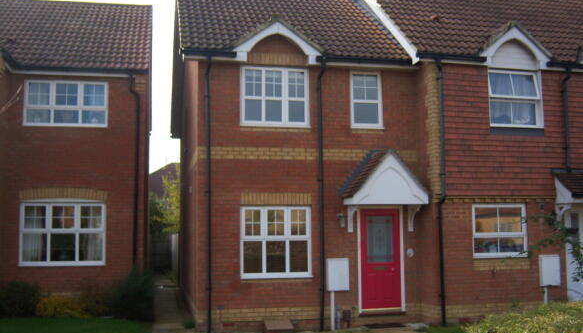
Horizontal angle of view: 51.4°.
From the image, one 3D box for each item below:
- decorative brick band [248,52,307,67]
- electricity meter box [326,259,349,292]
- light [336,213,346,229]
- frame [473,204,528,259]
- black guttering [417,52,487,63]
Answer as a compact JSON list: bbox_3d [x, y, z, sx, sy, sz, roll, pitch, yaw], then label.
[{"bbox_3d":[-0.250,-2.028,11.453,1.160,0.245,0.100,1,-5,-11],"label":"decorative brick band"},{"bbox_3d":[0.867,2.015,11.238,0.400,0.614,0.200,1,-5,-11],"label":"electricity meter box"},{"bbox_3d":[0.925,1.009,11.278,0.121,0.284,0.200,0,-5,-11],"label":"light"},{"bbox_3d":[3.928,1.206,11.447,1.120,0.986,0.100,1,-6,-12],"label":"frame"},{"bbox_3d":[2.983,-2.010,11.241,1.380,0.122,0.120,1,-6,-12],"label":"black guttering"}]

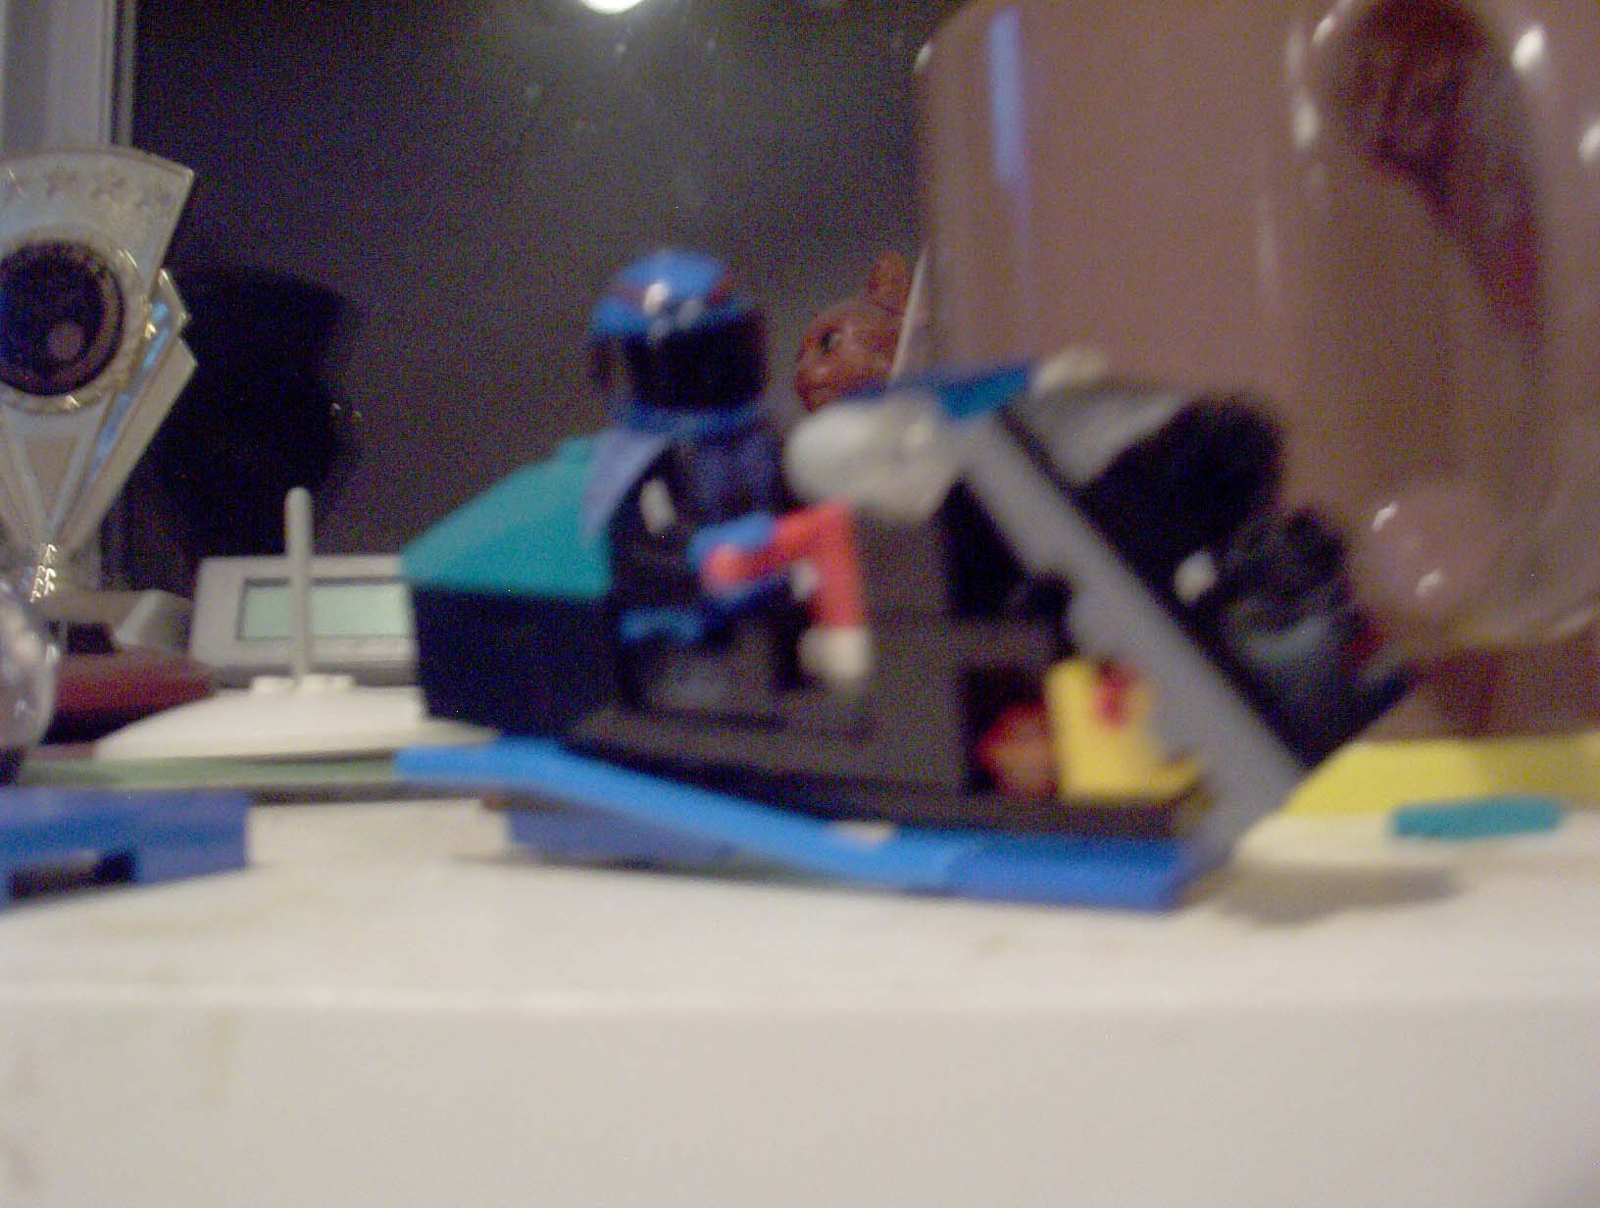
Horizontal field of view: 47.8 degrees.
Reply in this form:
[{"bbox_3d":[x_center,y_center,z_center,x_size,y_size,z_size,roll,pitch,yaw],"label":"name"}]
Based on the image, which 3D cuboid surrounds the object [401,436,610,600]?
[{"bbox_3d":[-0.022,-0.007,0.140,0.016,0.011,0.016,2,8,-15],"label":"object"}]

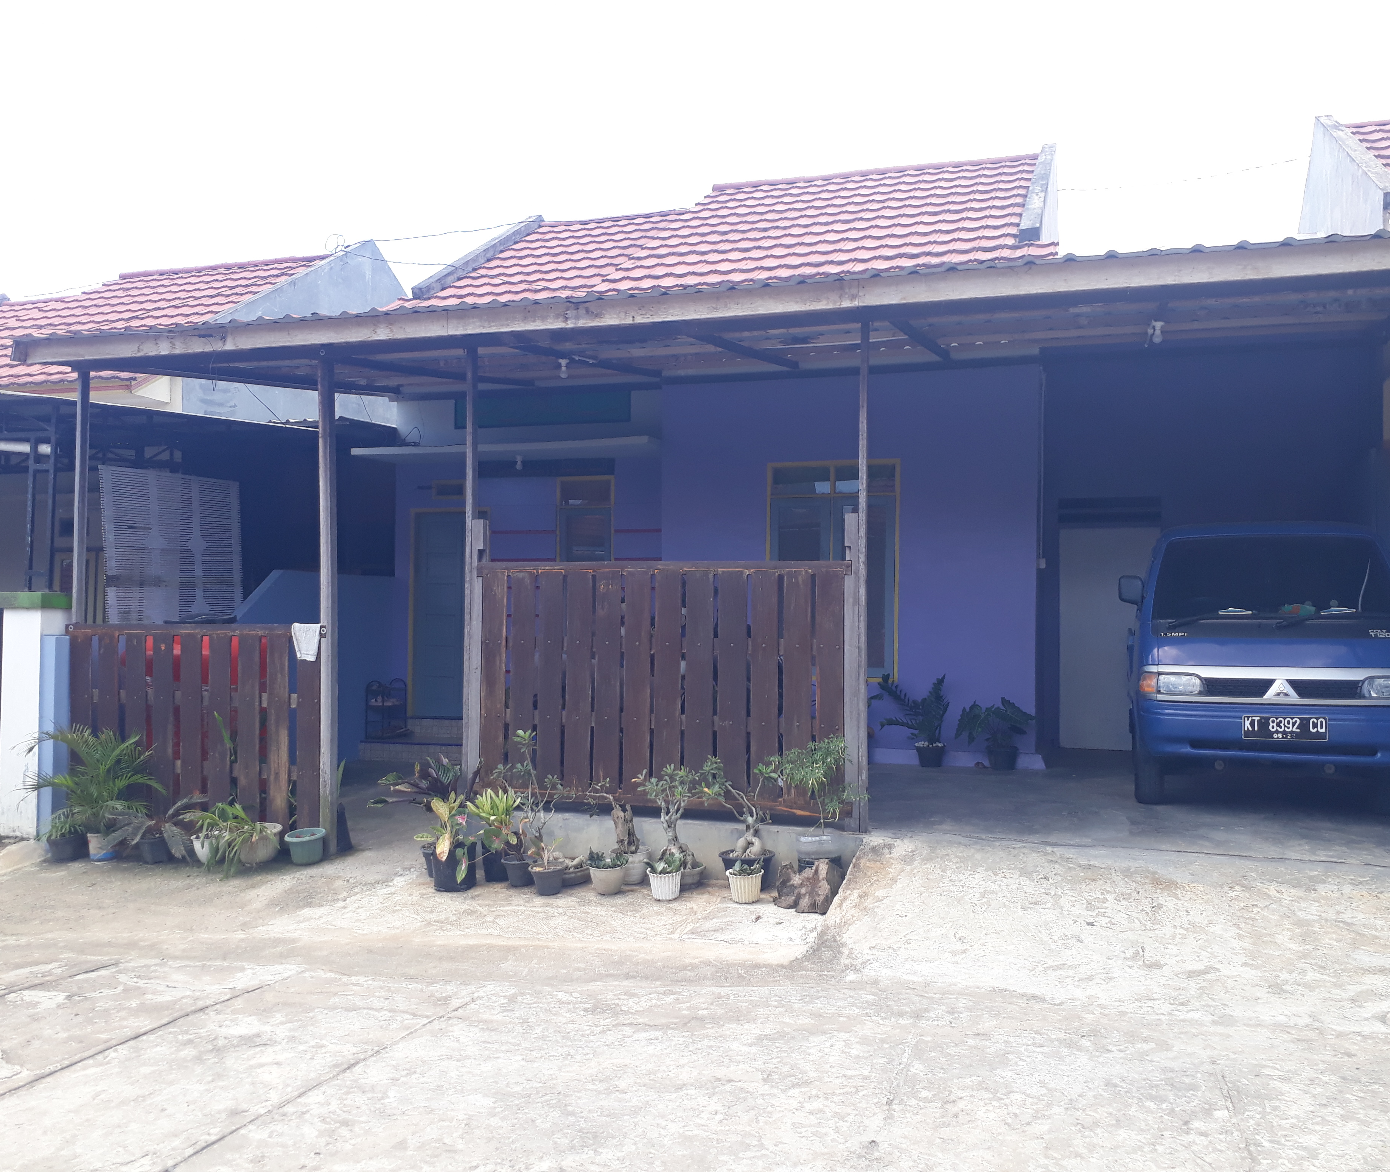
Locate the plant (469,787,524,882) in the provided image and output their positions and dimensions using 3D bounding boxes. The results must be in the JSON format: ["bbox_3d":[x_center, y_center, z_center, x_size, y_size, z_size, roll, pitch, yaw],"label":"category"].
[{"bbox_3d":[-1.141,1.430,6.993,0.311,0.542,0.311,1,-1,0],"label":"plant"}]

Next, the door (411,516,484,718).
[{"bbox_3d":[-2.487,0.285,12.346,0.919,2.095,0.100,0,-2,17],"label":"door"}]

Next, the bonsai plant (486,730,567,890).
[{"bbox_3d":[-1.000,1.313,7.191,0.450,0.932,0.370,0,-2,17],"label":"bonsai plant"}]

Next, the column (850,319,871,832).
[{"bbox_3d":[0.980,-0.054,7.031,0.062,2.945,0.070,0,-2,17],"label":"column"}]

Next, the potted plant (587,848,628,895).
[{"bbox_3d":[-0.467,1.511,6.481,0.205,0.230,0.205,1,-1,0],"label":"potted plant"}]

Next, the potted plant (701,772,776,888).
[{"bbox_3d":[0.234,1.301,6.515,0.399,0.598,0.377,1,-1,0],"label":"potted plant"}]

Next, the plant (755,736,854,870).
[{"bbox_3d":[0.630,1.233,6.842,0.550,0.784,0.450,0,-2,17],"label":"plant"}]

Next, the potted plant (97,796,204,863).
[{"bbox_3d":[-3.382,1.492,7.578,0.633,0.381,0.528,0,-1,18],"label":"potted plant"}]

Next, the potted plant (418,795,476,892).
[{"bbox_3d":[-1.402,1.452,6.883,0.327,0.525,0.316,1,-1,0],"label":"potted plant"}]

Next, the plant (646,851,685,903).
[{"bbox_3d":[-0.152,1.501,6.344,0.190,0.250,0.190,1,-1,0],"label":"plant"}]

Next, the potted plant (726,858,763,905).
[{"bbox_3d":[0.263,1.522,6.322,0.190,0.214,0.190,1,-1,0],"label":"potted plant"}]

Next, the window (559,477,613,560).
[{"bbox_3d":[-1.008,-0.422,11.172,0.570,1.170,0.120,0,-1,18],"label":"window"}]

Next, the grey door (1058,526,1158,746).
[{"bbox_3d":[3.672,0.467,10.784,0.837,1.960,0.050,0,-1,18],"label":"grey door"}]

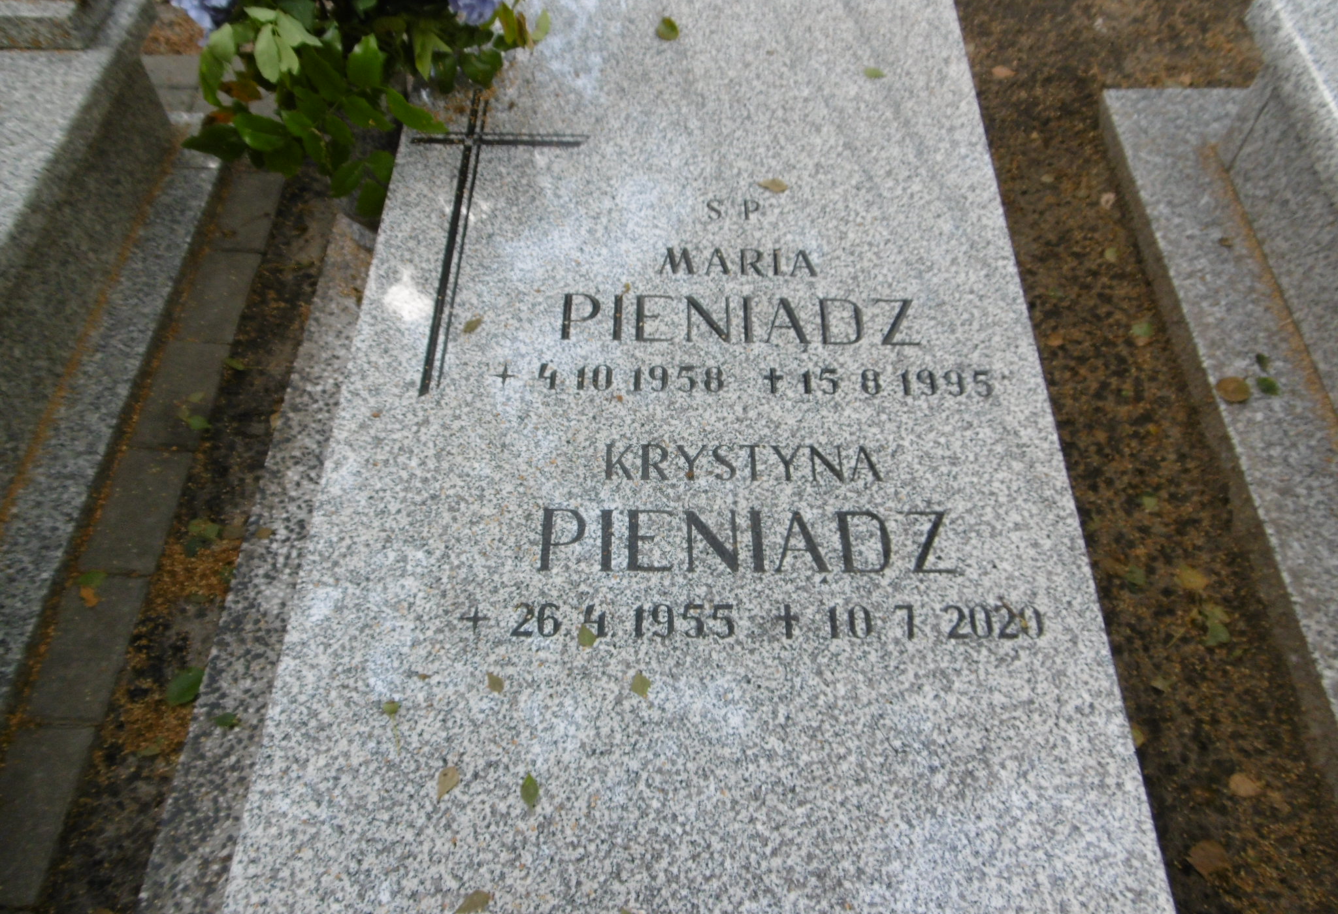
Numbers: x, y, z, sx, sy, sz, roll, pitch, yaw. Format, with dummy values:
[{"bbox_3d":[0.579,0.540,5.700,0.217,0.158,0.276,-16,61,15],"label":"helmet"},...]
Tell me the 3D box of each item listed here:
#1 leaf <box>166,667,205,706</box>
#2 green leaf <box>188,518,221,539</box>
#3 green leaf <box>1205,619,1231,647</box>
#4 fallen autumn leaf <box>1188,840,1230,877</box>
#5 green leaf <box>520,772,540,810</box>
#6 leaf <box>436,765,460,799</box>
[{"bbox_3d":[-0.622,0.295,1.198,0.043,0.010,0.059,23,60,14],"label":"leaf"},{"bbox_3d":[-0.661,0.101,1.325,0.049,0.008,0.019,22,60,14],"label":"green leaf"},{"bbox_3d":[0.732,0.240,1.235,0.027,0.008,0.047,35,63,20],"label":"green leaf"},{"bbox_3d":[0.630,0.470,1.084,0.044,0.010,0.038,-3,57,-2],"label":"fallen autumn leaf"},{"bbox_3d":[-0.131,0.316,0.878,0.017,0.006,0.030,11,60,6],"label":"green leaf"},{"bbox_3d":[-0.209,0.310,0.881,0.019,0.006,0.031,2,59,1],"label":"leaf"}]

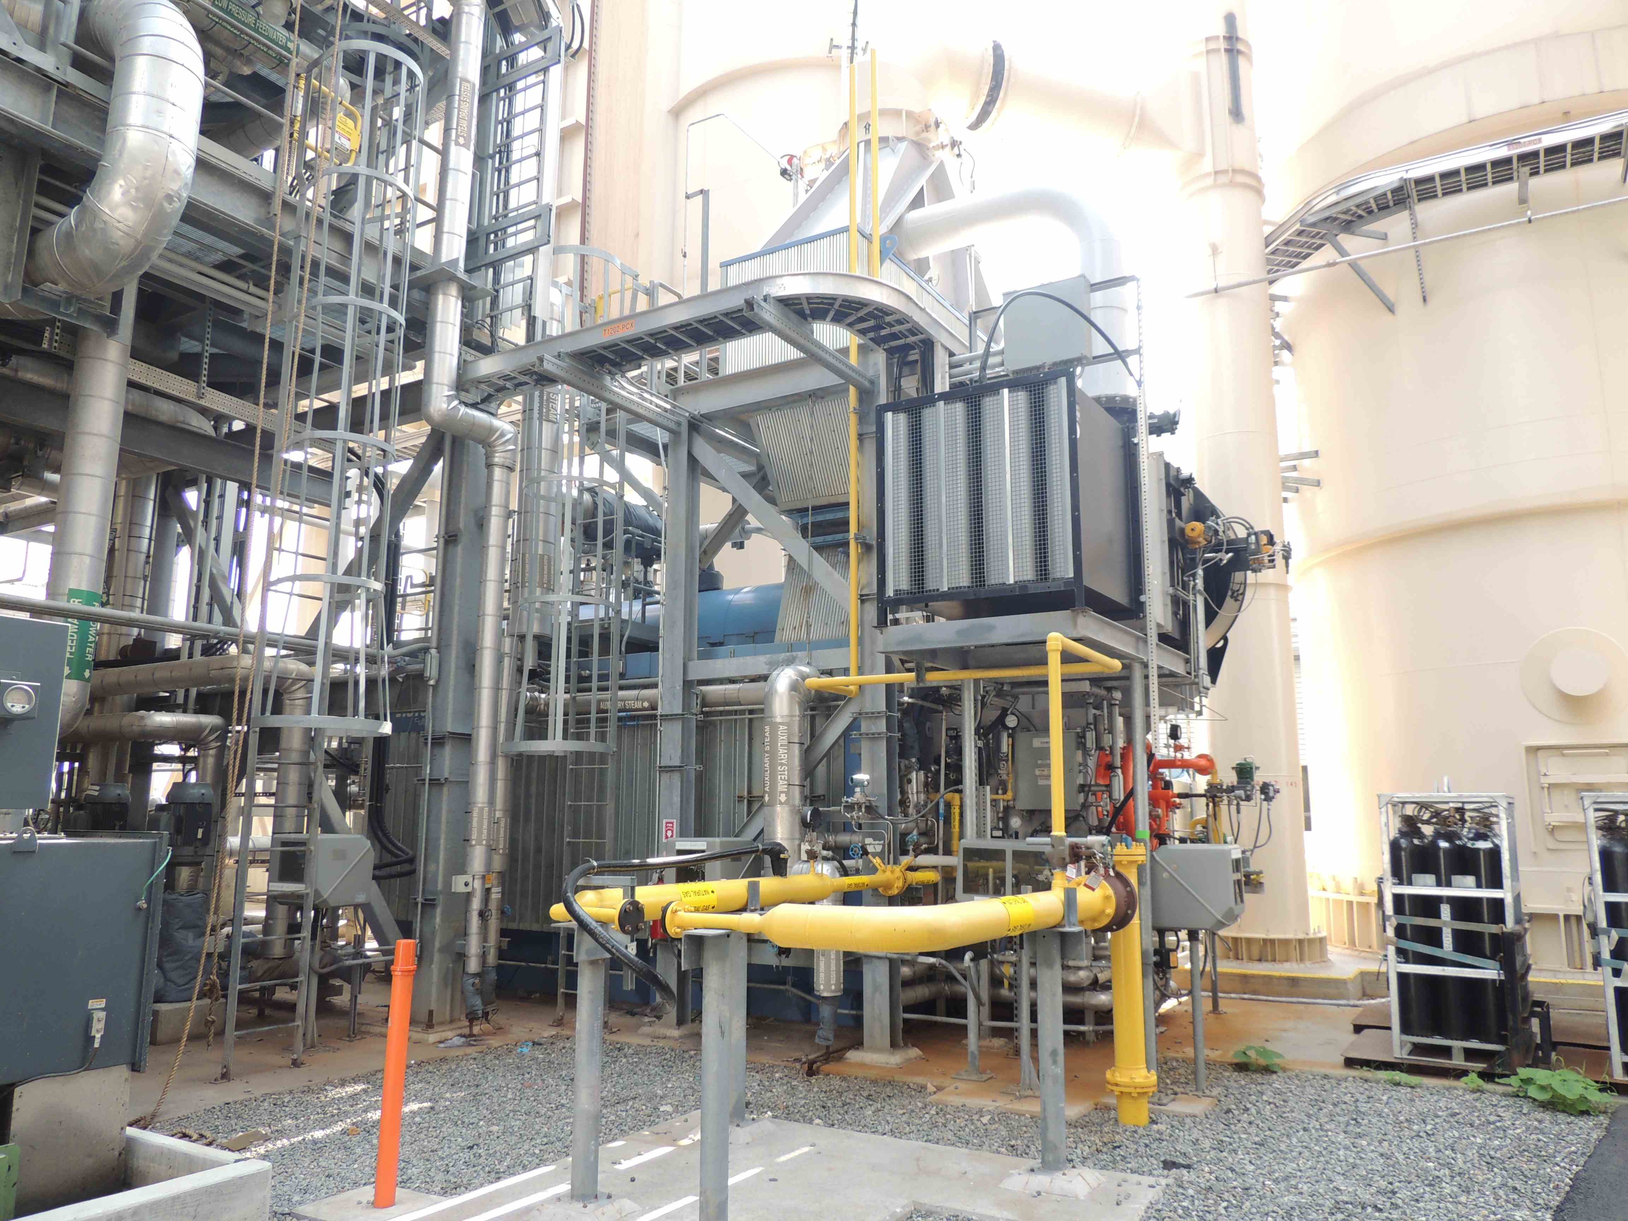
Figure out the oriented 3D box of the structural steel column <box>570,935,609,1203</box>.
[{"bbox_3d":[-0.985,1.970,4.913,0.118,1.107,0.118,-6,-12,30],"label":"structural steel column"}]

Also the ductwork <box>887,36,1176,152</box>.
[{"bbox_3d":[2.527,-5.549,12.295,3.500,0.840,0.840,5,-11,-23],"label":"ductwork"}]

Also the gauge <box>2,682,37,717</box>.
[{"bbox_3d":[-3.521,0.395,5.004,0.080,0.135,0.135,-6,-12,30],"label":"gauge"}]

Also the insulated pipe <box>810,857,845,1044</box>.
[{"bbox_3d":[0.095,2.311,7.666,0.210,1.233,0.210,-6,-12,30],"label":"insulated pipe"}]

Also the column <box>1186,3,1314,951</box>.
[{"bbox_3d":[4.681,-1.904,12.622,0.920,10.958,0.920,-6,-12,30],"label":"column"}]

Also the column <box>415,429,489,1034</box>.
[{"bbox_3d":[-2.963,0.834,9.364,0.260,4.861,0.260,-6,-12,30],"label":"column"}]

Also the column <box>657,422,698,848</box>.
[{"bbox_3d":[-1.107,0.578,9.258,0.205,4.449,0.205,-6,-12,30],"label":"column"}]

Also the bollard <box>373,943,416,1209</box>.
[{"bbox_3d":[-1.796,1.970,4.831,0.097,1.078,0.097,-6,-12,30],"label":"bollard"}]

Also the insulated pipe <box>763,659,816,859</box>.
[{"bbox_3d":[-0.166,1.109,8.158,0.285,1.427,0.460,-6,-12,30],"label":"insulated pipe"}]

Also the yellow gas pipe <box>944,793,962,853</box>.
[{"bbox_3d":[1.081,1.640,8.723,0.100,0.473,0.080,-6,-12,30],"label":"yellow gas pipe"}]

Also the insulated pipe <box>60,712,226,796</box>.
[{"bbox_3d":[-5.526,1.173,9.333,1.400,0.680,0.330,-1,-10,10],"label":"insulated pipe"}]

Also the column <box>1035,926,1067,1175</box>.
[{"bbox_3d":[1.118,2.065,5.345,0.118,1.088,0.118,-6,-12,30],"label":"column"}]

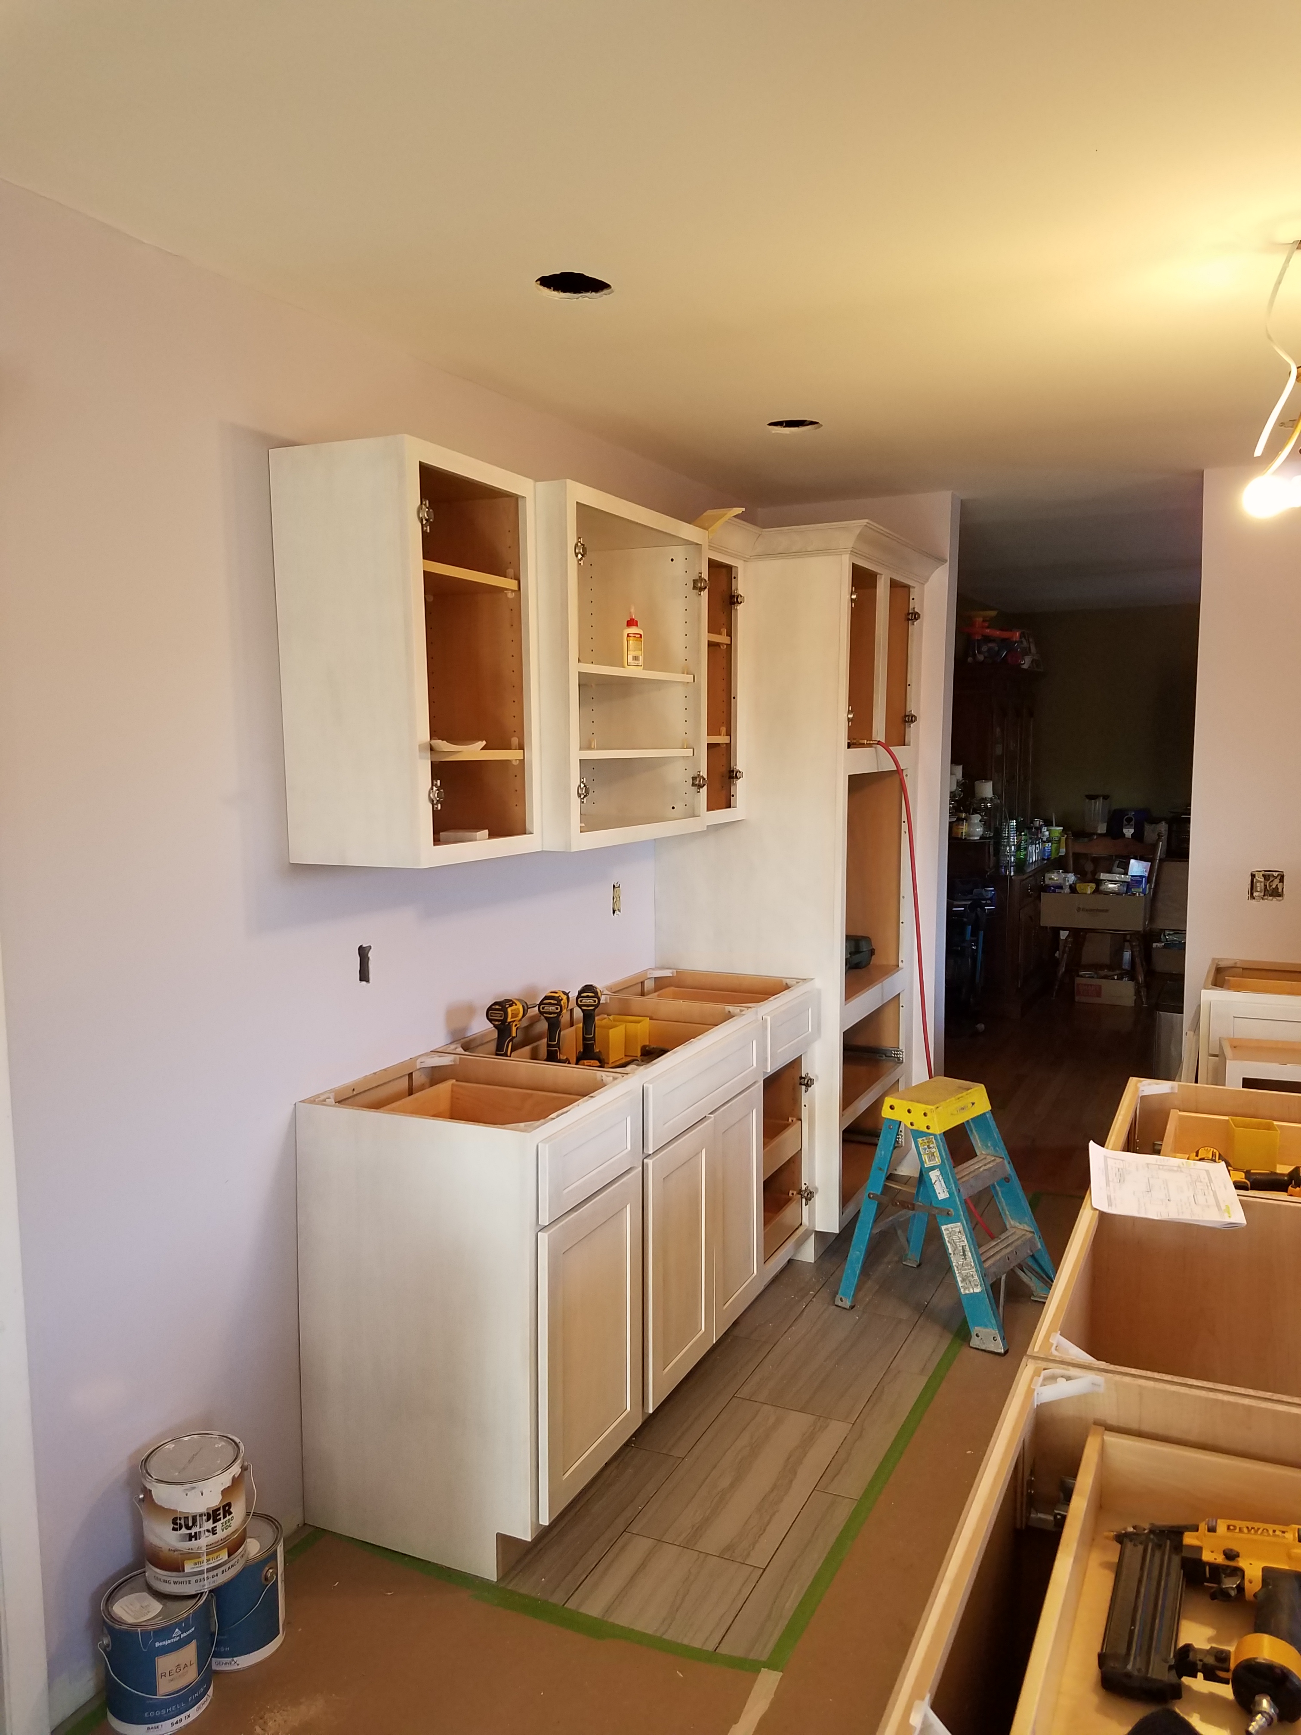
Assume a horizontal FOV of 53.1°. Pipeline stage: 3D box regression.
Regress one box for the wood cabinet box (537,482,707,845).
[{"bbox_3d":[-0.181,-0.460,3.159,0.380,0.775,0.757,2,6,25],"label":"wood cabinet box"}]

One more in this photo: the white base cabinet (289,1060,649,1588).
[{"bbox_3d":[-0.352,0.886,2.701,0.546,0.876,0.465,2,6,25],"label":"white base cabinet"}]

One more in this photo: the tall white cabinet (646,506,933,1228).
[{"bbox_3d":[0.494,0.063,4.333,0.655,2.190,0.957,2,6,24],"label":"tall white cabinet"}]

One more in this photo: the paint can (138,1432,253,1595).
[{"bbox_3d":[-0.767,1.090,2.201,0.170,0.191,0.170,0,5,0],"label":"paint can"}]

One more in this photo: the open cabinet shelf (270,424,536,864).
[{"bbox_3d":[-0.469,-0.408,2.625,0.305,0.777,0.460,2,6,25],"label":"open cabinet shelf"}]

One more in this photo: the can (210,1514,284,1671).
[{"bbox_3d":[-0.729,1.272,2.294,0.170,0.191,0.170,0,5,0],"label":"can"}]

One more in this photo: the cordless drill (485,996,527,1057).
[{"bbox_3d":[-0.336,0.403,3.033,0.070,0.195,0.150,3,6,31],"label":"cordless drill"}]

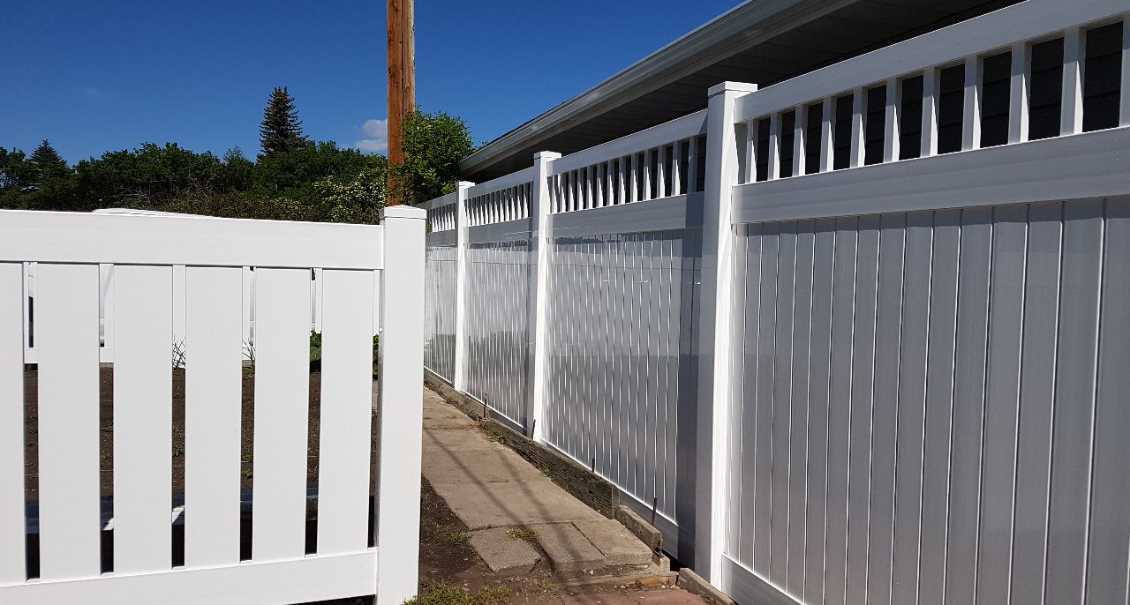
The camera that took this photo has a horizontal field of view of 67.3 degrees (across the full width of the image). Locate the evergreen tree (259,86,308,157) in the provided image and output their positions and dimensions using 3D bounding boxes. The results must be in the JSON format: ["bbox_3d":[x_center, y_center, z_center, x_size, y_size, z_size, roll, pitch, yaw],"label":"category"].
[{"bbox_3d":[-18.818,-8.040,56.287,4.600,12.480,4.600,0,3,-19],"label":"evergreen tree"}]

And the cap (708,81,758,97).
[{"bbox_3d":[0.627,-0.804,3.183,0.133,0.042,0.133,0,3,-20],"label":"cap"}]

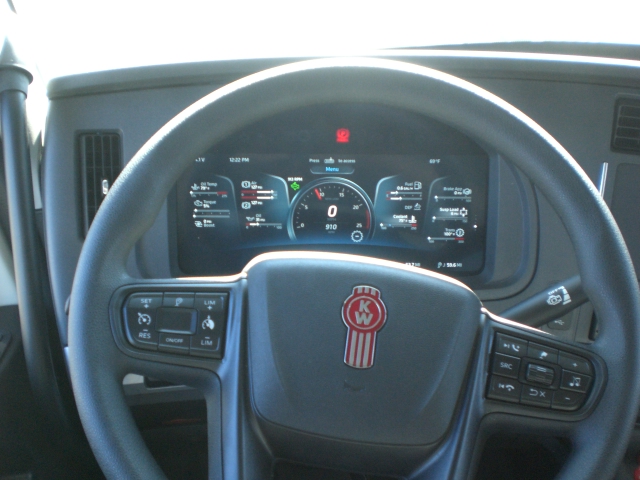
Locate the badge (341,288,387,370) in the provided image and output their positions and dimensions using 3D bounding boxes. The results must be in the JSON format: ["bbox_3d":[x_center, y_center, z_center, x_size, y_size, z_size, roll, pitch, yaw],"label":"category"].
[{"bbox_3d":[0.035,0.070,0.570,0.036,0.067,0.004,6,-15,2],"label":"badge"}]

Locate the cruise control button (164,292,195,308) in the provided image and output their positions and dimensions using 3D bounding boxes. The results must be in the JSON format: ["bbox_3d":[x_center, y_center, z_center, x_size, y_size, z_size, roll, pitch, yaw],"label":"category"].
[{"bbox_3d":[-0.115,0.050,0.576,0.026,0.013,0.006,5,-15,1],"label":"cruise control button"}]

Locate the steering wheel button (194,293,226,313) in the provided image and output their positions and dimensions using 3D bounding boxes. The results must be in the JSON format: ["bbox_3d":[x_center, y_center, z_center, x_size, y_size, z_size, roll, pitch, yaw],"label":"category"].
[{"bbox_3d":[-0.086,0.051,0.559,0.025,0.016,0.007,3,-19,-3],"label":"steering wheel button"}]

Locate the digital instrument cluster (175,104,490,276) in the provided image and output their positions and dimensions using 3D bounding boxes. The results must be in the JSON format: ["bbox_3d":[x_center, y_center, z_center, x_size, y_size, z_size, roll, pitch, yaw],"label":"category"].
[{"bbox_3d":[0.016,-0.062,0.848,0.367,0.208,0.050,0,10,0],"label":"digital instrument cluster"}]

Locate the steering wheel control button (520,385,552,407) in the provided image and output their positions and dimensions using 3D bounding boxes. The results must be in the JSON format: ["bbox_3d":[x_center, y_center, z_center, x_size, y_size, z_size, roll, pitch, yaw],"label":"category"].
[{"bbox_3d":[0.170,0.124,0.553,0.025,0.013,0.007,12,-19,0],"label":"steering wheel control button"}]

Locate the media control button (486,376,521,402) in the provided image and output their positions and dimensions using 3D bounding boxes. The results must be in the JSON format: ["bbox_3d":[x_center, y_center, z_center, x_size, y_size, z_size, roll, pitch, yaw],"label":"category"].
[{"bbox_3d":[0.146,0.118,0.557,0.026,0.018,0.006,8,-15,2],"label":"media control button"}]

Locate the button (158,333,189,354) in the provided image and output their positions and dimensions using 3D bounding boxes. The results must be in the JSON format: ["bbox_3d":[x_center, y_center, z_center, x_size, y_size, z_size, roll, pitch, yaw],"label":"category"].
[{"bbox_3d":[-0.113,0.081,0.547,0.024,0.014,0.007,4,-19,-3],"label":"button"}]

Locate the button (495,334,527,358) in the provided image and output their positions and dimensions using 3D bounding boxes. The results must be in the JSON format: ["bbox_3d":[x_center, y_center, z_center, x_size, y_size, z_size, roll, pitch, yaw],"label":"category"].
[{"bbox_3d":[0.154,0.086,0.566,0.027,0.018,0.006,10,-15,3],"label":"button"}]

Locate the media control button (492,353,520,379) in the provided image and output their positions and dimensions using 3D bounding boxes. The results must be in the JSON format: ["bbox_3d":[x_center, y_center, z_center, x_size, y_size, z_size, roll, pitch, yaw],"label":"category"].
[{"bbox_3d":[0.148,0.101,0.559,0.021,0.018,0.007,13,-19,0],"label":"media control button"}]

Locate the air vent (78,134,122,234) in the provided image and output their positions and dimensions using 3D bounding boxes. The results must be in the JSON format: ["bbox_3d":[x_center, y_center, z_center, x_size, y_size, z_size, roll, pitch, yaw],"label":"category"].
[{"bbox_3d":[-0.248,-0.062,0.800,0.048,0.121,0.025,-1,5,-12],"label":"air vent"}]

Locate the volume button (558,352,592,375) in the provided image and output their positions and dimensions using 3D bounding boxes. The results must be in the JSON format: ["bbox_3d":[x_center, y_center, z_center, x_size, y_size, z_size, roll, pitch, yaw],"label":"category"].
[{"bbox_3d":[0.205,0.098,0.563,0.029,0.015,0.006,11,-15,3],"label":"volume button"}]

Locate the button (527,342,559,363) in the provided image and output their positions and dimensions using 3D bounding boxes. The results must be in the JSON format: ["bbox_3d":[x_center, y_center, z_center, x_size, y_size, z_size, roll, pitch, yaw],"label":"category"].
[{"bbox_3d":[0.179,0.092,0.565,0.025,0.013,0.007,13,-19,0],"label":"button"}]

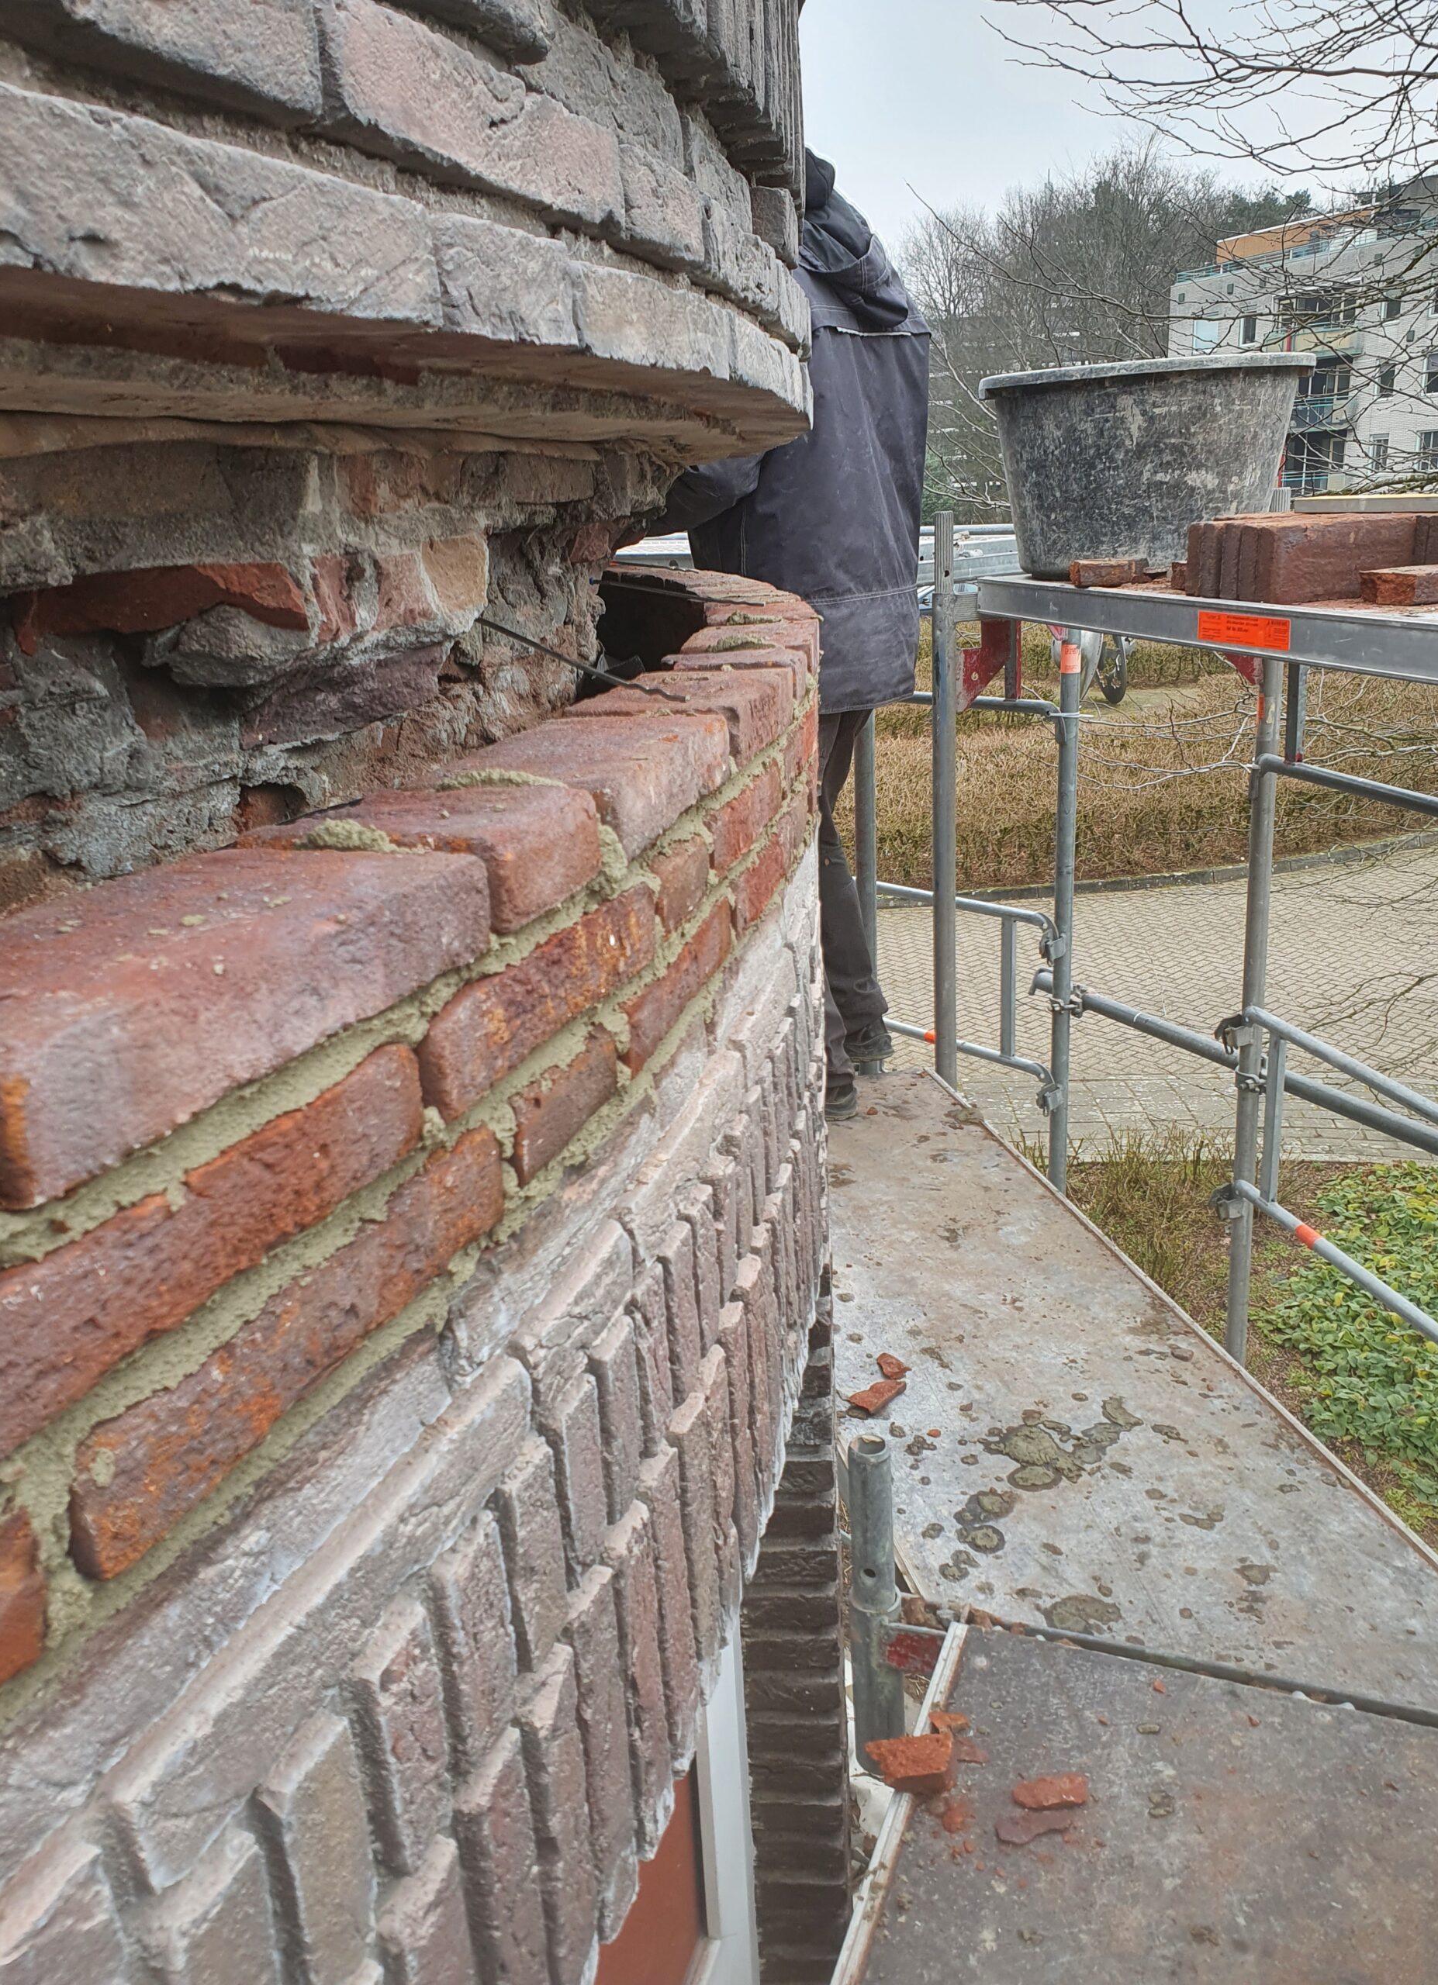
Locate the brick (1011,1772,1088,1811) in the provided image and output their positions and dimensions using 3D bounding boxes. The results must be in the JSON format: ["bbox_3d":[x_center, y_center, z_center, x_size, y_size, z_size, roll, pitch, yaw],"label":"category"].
[{"bbox_3d":[0.272,0.659,1.230,0.061,0.012,0.026,-5,19,-8],"label":"brick"}]

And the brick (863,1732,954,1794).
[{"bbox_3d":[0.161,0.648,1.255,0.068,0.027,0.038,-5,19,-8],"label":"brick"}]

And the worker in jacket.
[{"bbox_3d":[0.072,-0.566,2.448,0.500,1.600,0.490,4,19,19],"label":"worker in jacket"}]

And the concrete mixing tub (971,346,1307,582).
[{"bbox_3d":[0.869,-1.075,3.077,0.640,0.388,0.640,2,19,15],"label":"concrete mixing tub"}]

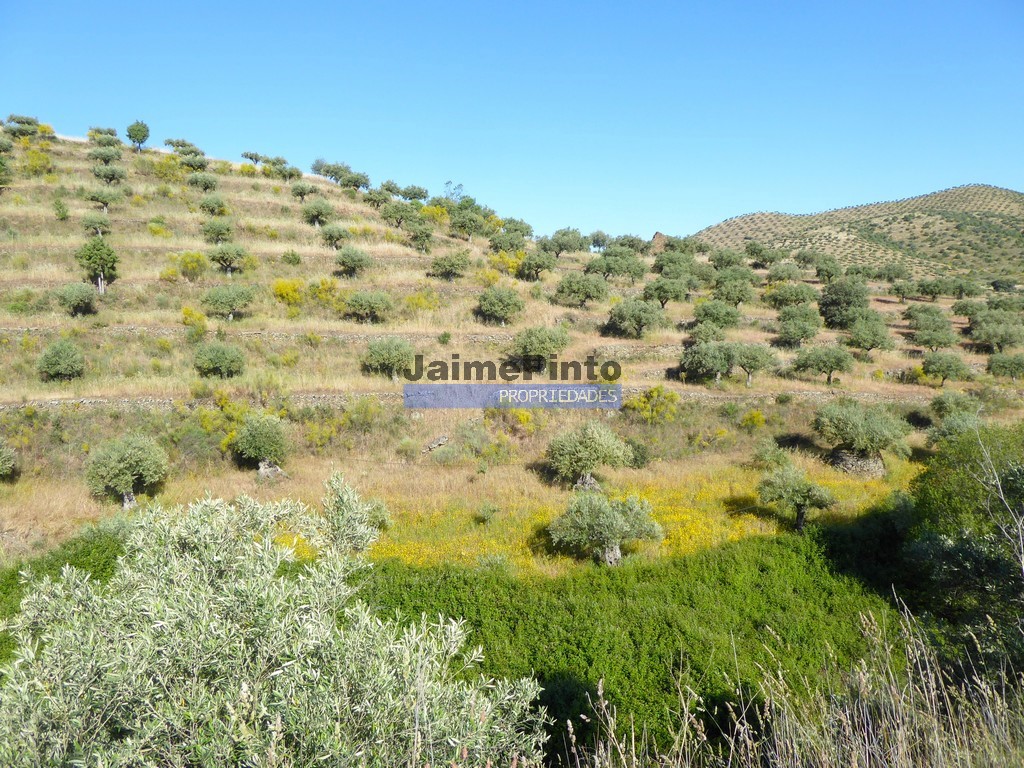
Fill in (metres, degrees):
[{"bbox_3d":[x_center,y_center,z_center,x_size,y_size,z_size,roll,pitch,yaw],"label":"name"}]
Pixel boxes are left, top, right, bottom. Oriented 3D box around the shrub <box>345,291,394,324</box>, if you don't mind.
[{"bbox_3d":[-11.851,-6.362,61.500,3.990,2.660,3.790,0,2,0],"label":"shrub"}]

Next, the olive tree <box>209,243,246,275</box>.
[{"bbox_3d":[-27.267,-11.857,71.000,3.550,3.260,3.370,0,2,0],"label":"olive tree"}]

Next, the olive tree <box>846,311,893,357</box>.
[{"bbox_3d":[26.589,-3.756,55.000,3.350,3.420,3.190,0,1,0],"label":"olive tree"}]

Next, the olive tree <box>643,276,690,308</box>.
[{"bbox_3d":[12.535,-7.424,60.000,3.780,2.540,3.590,0,3,0],"label":"olive tree"}]

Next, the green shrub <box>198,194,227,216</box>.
[{"bbox_3d":[-30.729,-18.345,76.000,2.690,2.260,2.560,-2,5,-22],"label":"green shrub"}]

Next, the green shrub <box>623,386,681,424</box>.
[{"bbox_3d":[8.206,1.265,43.500,3.340,2.240,2.840,0,1,0],"label":"green shrub"}]

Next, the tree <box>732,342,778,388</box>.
[{"bbox_3d":[15.412,-1.208,47.000,2.740,2.860,2.600,0,1,0],"label":"tree"}]

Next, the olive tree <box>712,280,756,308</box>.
[{"bbox_3d":[19.769,-8.032,66.000,3.640,2.590,3.450,1,5,17],"label":"olive tree"}]

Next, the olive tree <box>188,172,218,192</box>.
[{"bbox_3d":[-40.466,-26.431,97.000,3.940,2.620,3.740,0,2,0],"label":"olive tree"}]

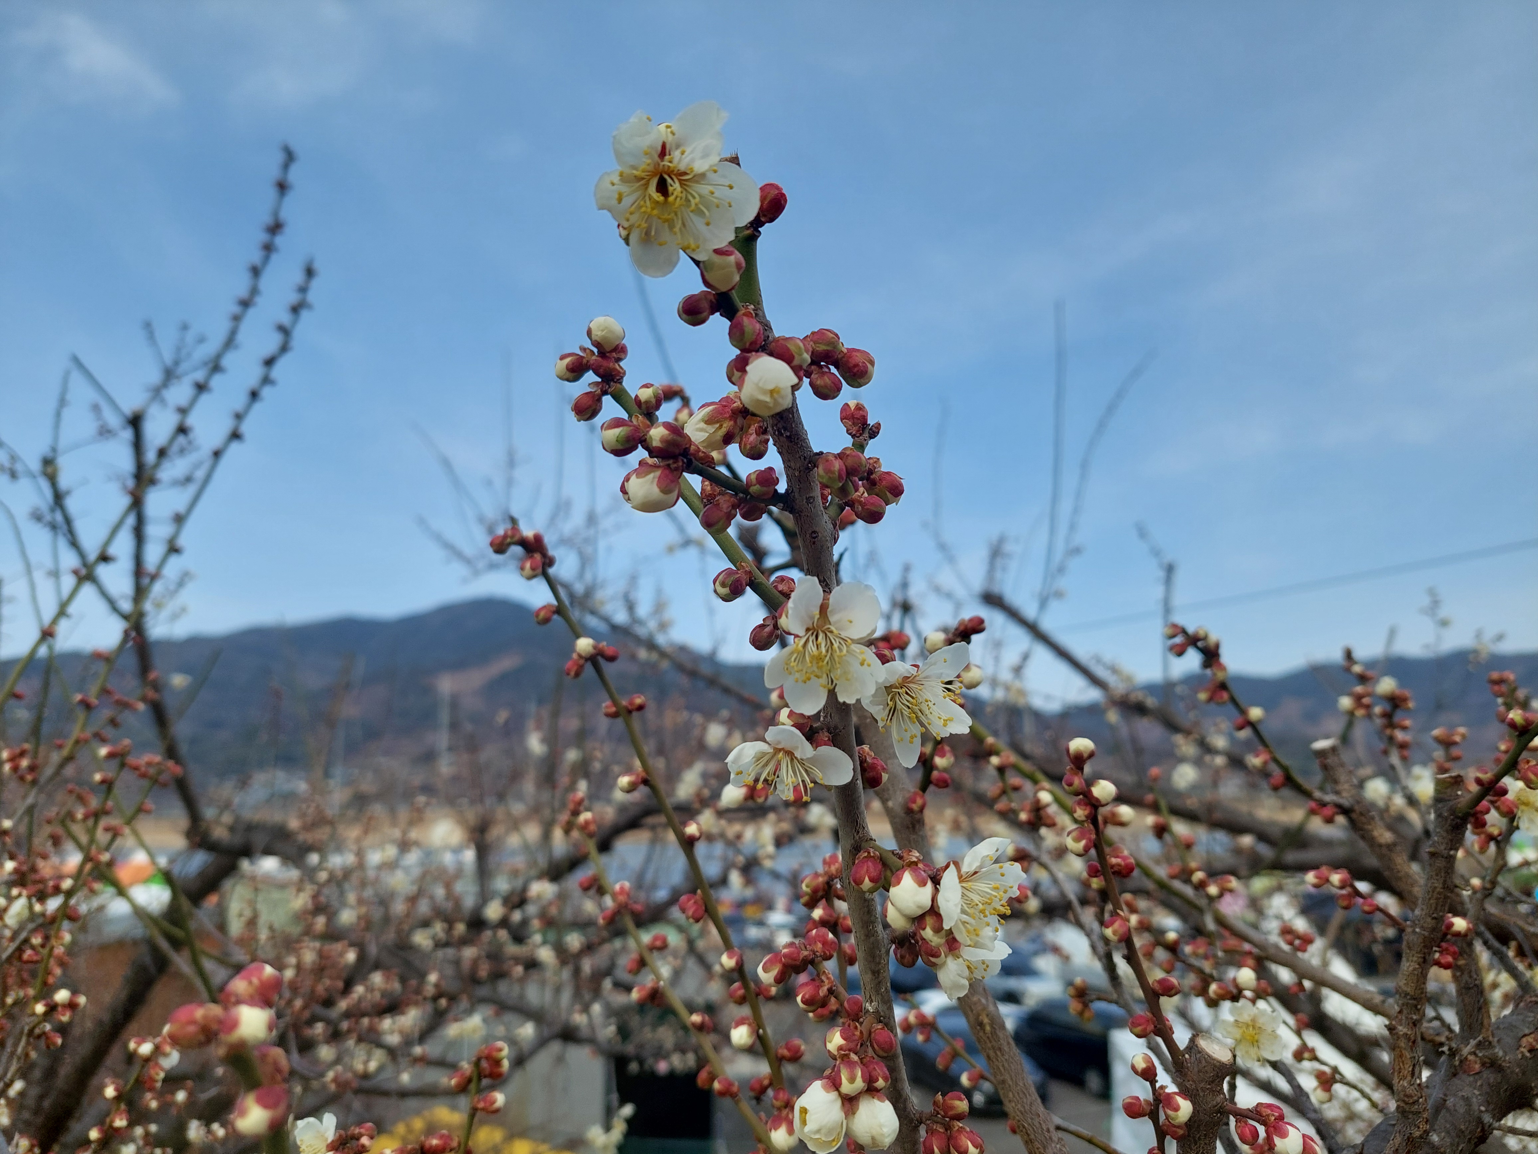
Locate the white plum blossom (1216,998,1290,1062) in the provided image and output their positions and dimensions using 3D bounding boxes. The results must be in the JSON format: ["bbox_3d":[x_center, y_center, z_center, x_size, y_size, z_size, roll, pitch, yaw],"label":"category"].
[{"bbox_3d":[0.182,0.172,0.420,0.026,0.025,0.011,0,-14,18],"label":"white plum blossom"}]

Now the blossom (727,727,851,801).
[{"bbox_3d":[0.004,0.039,0.228,0.025,0.013,0.020,2,-44,2],"label":"blossom"}]

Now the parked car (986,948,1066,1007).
[{"bbox_3d":[7.391,11.752,32.000,1.820,1.520,4.500,1,-10,-7],"label":"parked car"}]

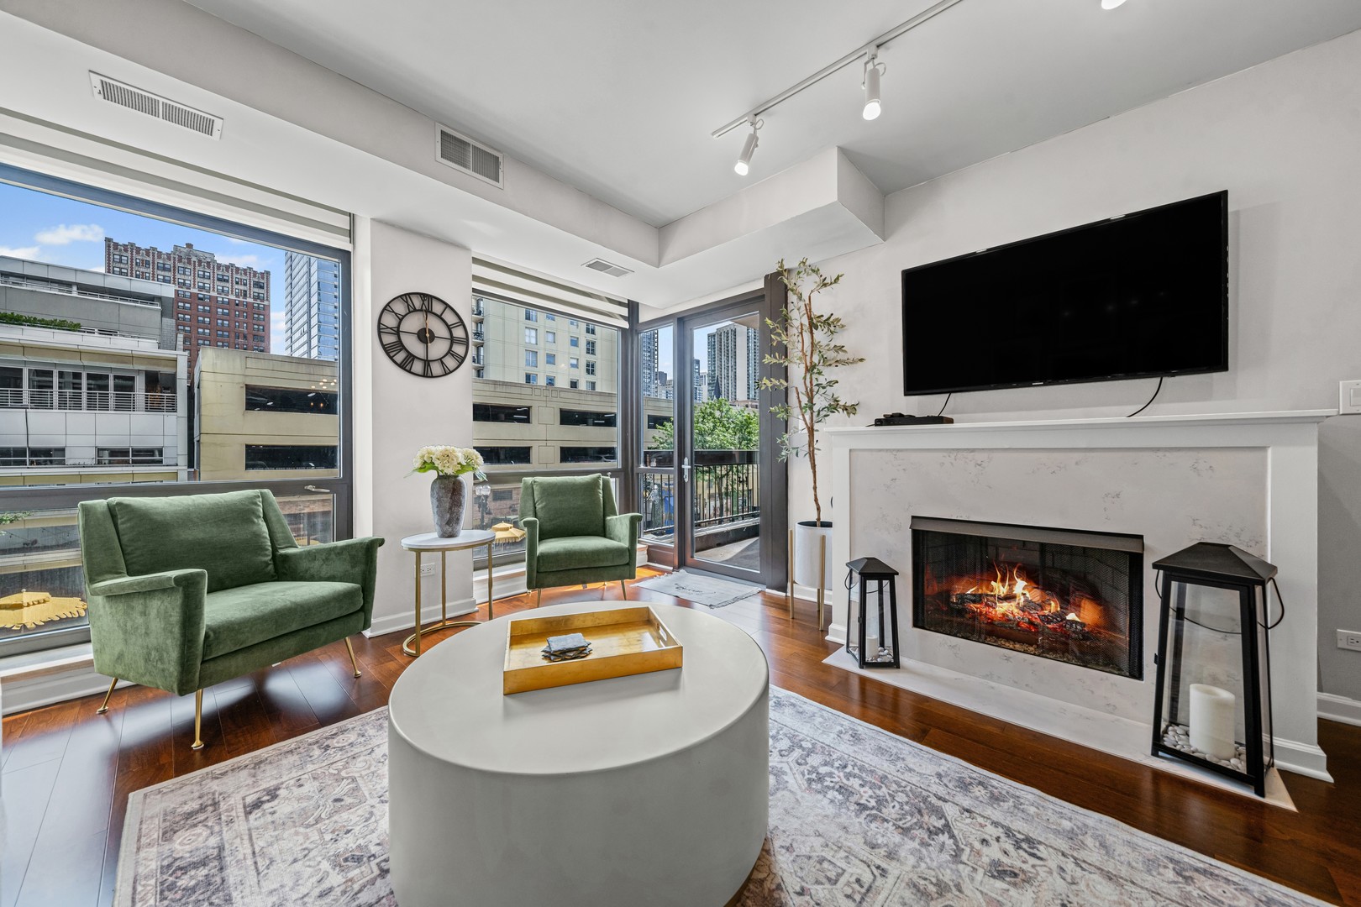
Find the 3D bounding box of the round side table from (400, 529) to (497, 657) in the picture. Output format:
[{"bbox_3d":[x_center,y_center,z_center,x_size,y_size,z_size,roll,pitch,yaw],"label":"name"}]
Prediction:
[{"bbox_3d":[-1.300,0.758,2.550,0.465,0.554,0.465,0,0,-27],"label":"round side table"}]

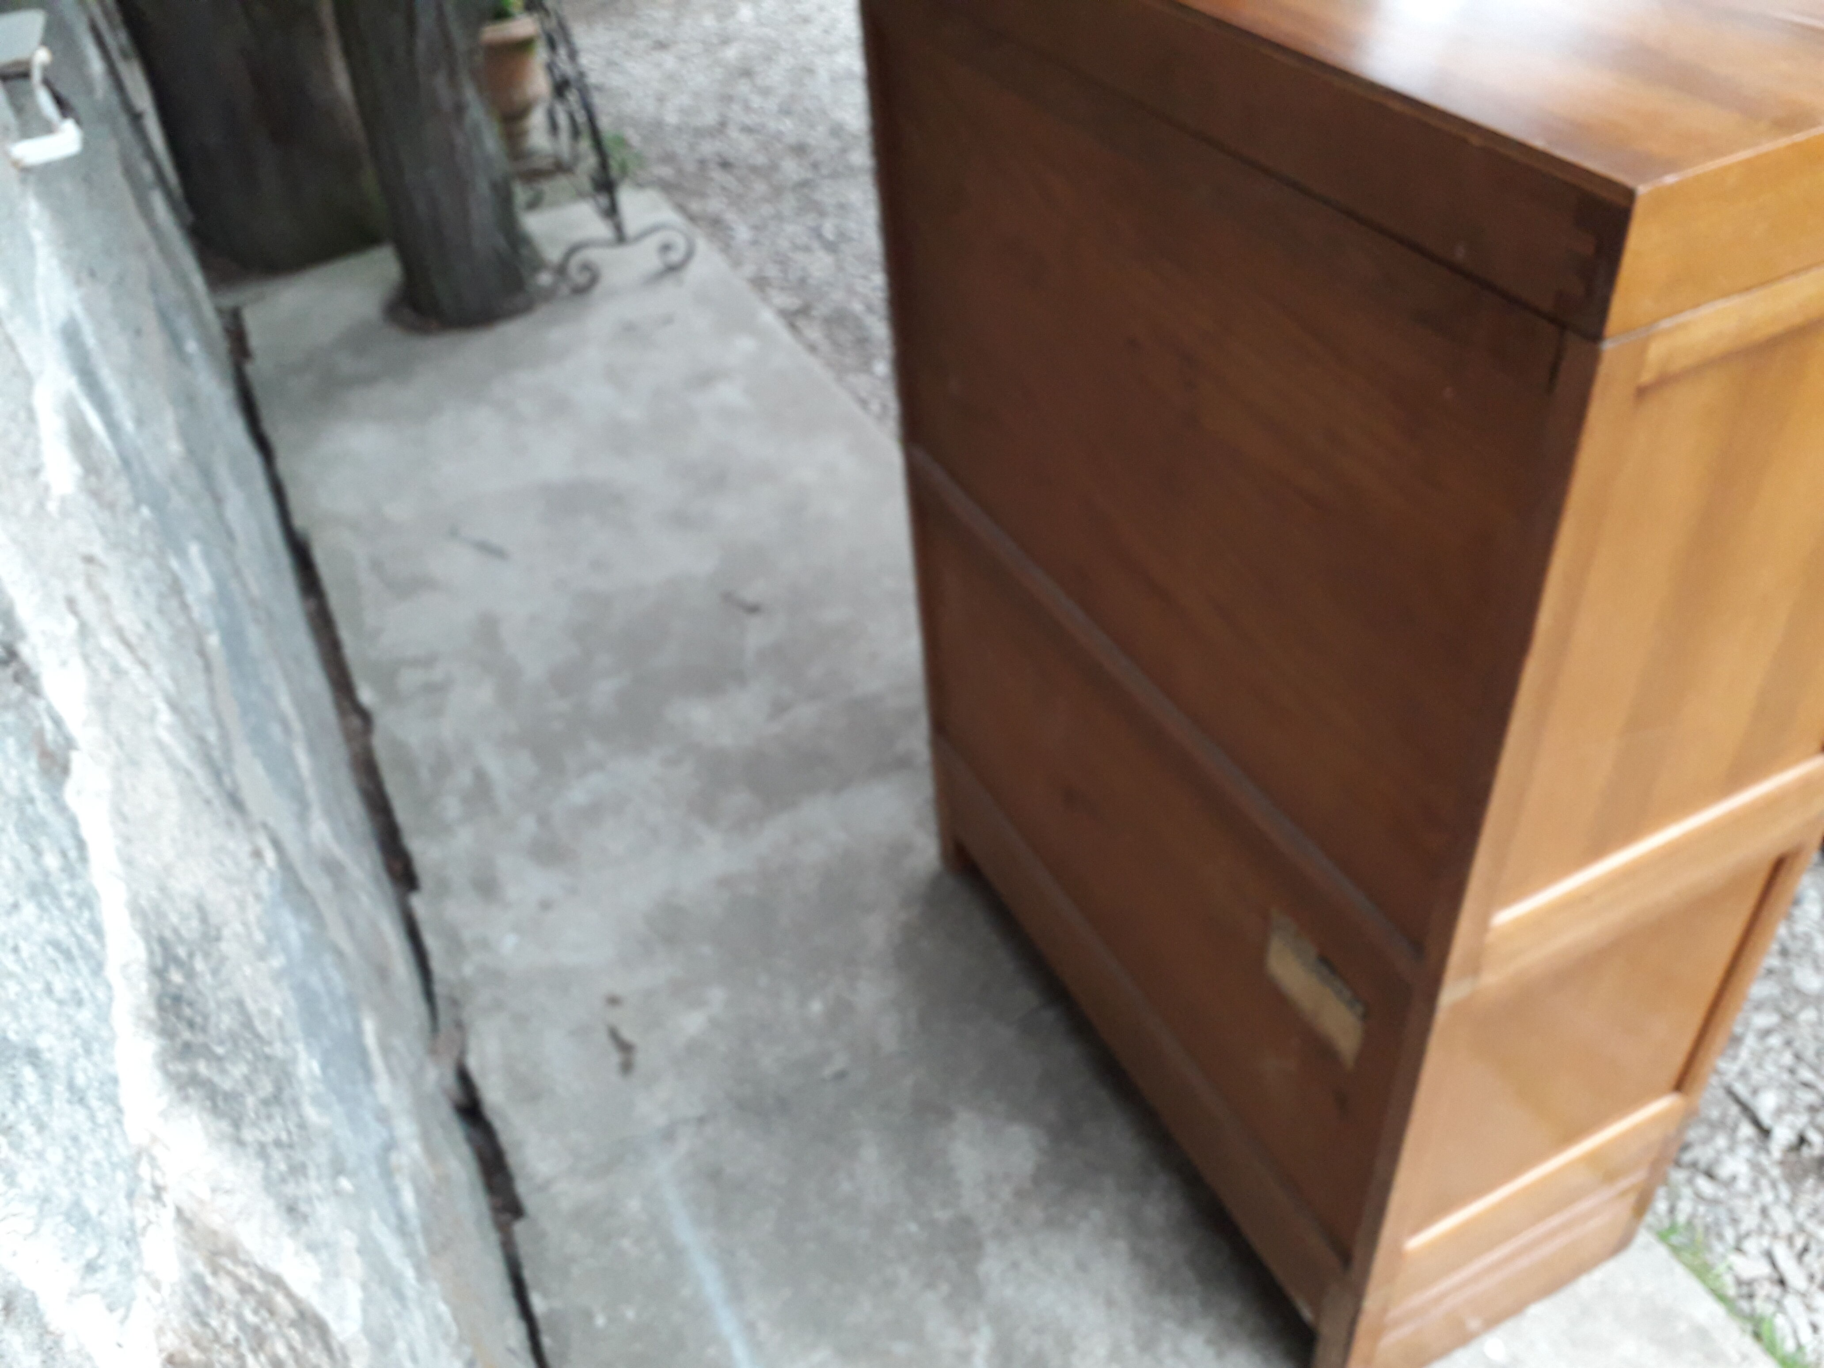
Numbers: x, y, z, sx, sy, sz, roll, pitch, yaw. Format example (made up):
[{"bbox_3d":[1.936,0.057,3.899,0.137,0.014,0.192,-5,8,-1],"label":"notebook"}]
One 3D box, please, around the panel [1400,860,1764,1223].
[{"bbox_3d":[0.552,0.301,1.188,0.312,0.345,0.021,-21,42,-16],"label":"panel"}]

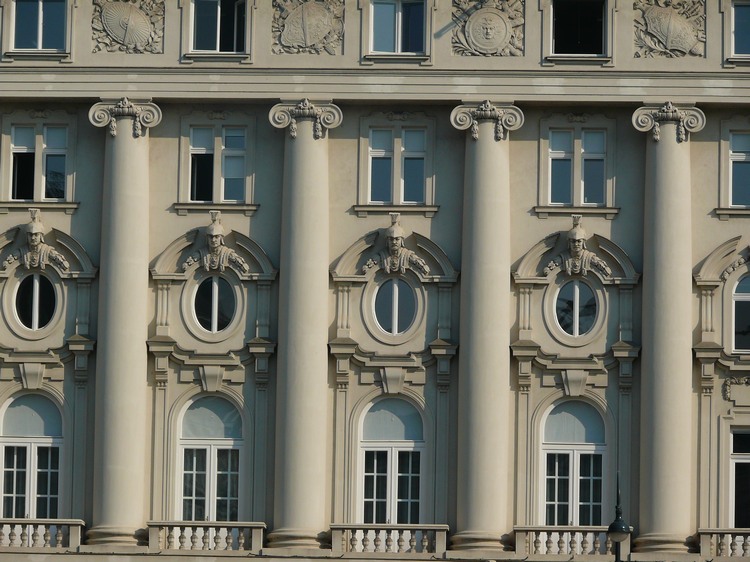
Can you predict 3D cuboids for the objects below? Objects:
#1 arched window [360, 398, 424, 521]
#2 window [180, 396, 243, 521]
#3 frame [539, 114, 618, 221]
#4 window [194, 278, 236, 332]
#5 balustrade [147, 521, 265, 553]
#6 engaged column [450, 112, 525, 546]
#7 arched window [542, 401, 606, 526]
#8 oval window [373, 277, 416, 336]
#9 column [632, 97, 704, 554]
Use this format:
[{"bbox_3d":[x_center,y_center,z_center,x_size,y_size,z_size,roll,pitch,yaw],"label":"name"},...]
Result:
[{"bbox_3d":[0.422,4.611,101.521,1.482,3.566,0.280,1,-6,3],"label":"arched window"},{"bbox_3d":[-3.938,4.574,101.758,1.424,3.575,0.280,1,-6,3],"label":"window"},{"bbox_3d":[4.864,-2.742,101.941,1.900,2.466,0.400,1,-6,3],"label":"frame"},{"bbox_3d":[-3.881,0.568,102.145,0.943,1.351,0.200,1,-6,3],"label":"window"},{"bbox_3d":[-4.492,6.854,112.982,3.203,0.828,0.368,1,-7,3],"label":"balustrade"},{"bbox_3d":[2.941,1.203,113.728,1.956,12.143,1.151,1,-7,3],"label":"engaged column"},{"bbox_3d":[5.374,5.216,113.776,1.749,4.033,0.172,1,-7,3],"label":"arched window"},{"bbox_3d":[0.495,0.615,101.906,0.993,1.347,0.200,1,-6,3],"label":"oval window"},{"bbox_3d":[7.809,1.267,113.481,1.975,12.143,1.151,1,-7,3],"label":"column"}]

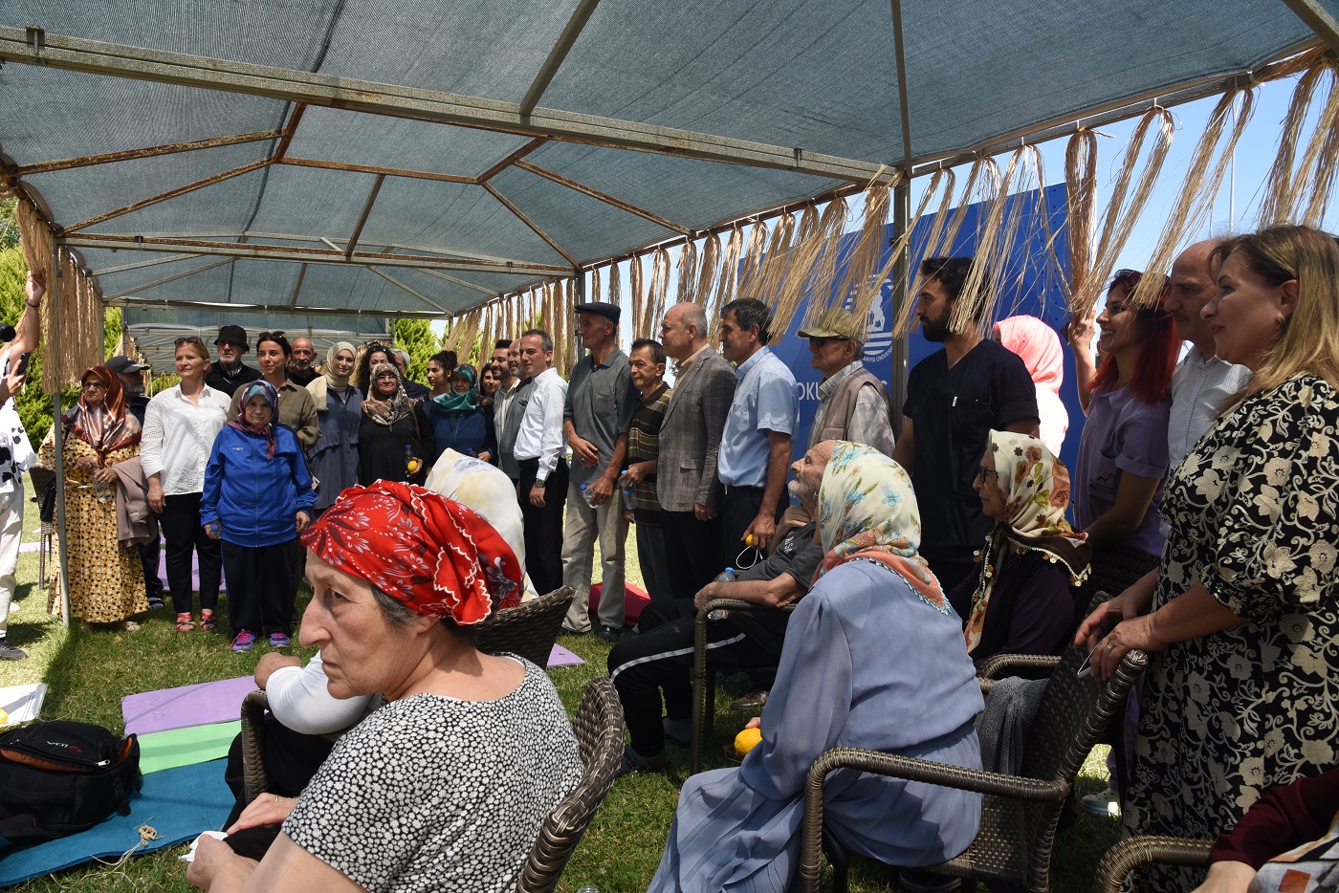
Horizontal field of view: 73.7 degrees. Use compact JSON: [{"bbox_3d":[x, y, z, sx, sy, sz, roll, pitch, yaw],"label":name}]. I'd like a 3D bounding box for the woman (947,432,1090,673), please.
[{"bbox_3d":[0.760,0.547,2.394,0.750,1.170,0.520,0,3,2],"label":"woman"}]

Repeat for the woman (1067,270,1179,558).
[{"bbox_3d":[1.355,0.291,2.720,0.370,1.646,0.480,0,3,-7],"label":"woman"}]

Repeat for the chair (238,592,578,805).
[{"bbox_3d":[-0.555,0.738,2.024,0.600,0.830,0.570,2,4,35],"label":"chair"}]

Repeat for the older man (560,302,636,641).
[{"bbox_3d":[-0.381,0.113,4.794,0.380,1.769,0.540,-3,4,-40],"label":"older man"}]

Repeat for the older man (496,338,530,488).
[{"bbox_3d":[-0.965,0.148,5.517,0.320,1.619,0.500,-3,4,-40],"label":"older man"}]

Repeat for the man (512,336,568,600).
[{"bbox_3d":[-0.714,0.166,5.017,0.340,1.639,0.500,-2,4,-32],"label":"man"}]

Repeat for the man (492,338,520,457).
[{"bbox_3d":[-1.102,0.107,6.015,0.500,1.644,0.320,3,4,43],"label":"man"}]

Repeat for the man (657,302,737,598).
[{"bbox_3d":[0.130,0.189,4.097,0.360,1.695,0.520,-1,3,-22],"label":"man"}]

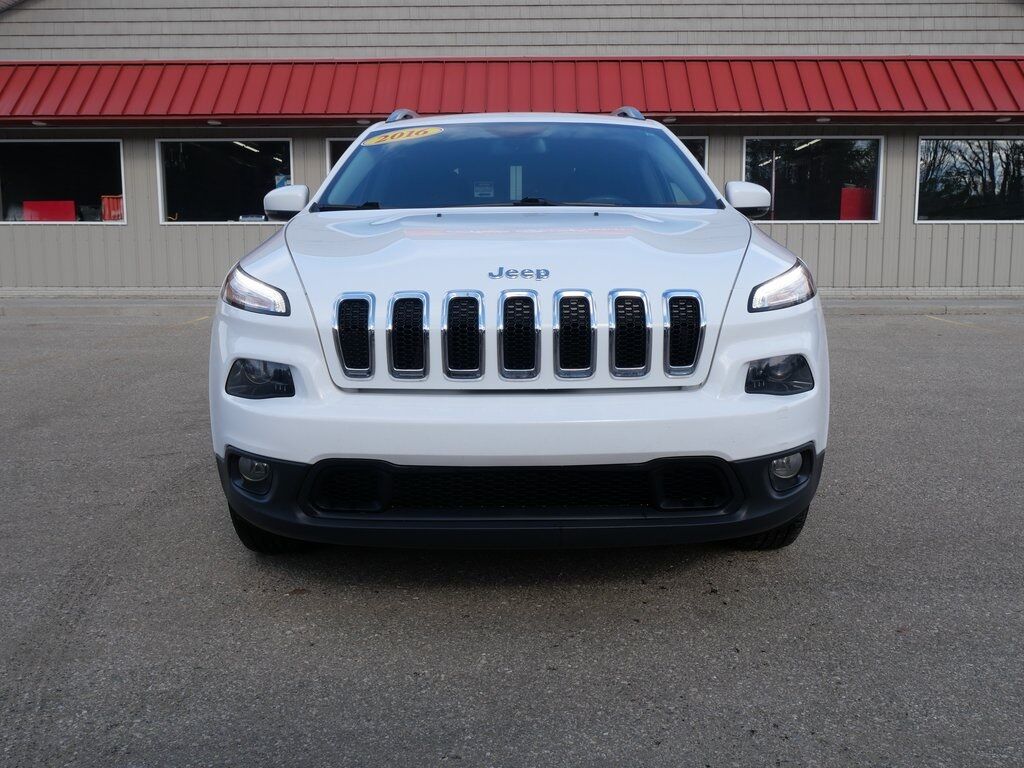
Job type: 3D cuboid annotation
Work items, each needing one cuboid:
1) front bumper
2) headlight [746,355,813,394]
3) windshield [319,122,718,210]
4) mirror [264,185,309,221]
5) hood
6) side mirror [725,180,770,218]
[{"bbox_3d":[0.033,0.287,2.576,1.730,0.240,0.460,0,7,0],"label":"front bumper"},{"bbox_3d":[0.716,-0.025,2.505,0.190,0.110,0.130,-2,7,-12],"label":"headlight"},{"bbox_3d":[0.032,-0.851,3.743,1.490,0.140,0.920,0,37,0],"label":"windshield"},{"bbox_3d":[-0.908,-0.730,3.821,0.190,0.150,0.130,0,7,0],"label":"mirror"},{"bbox_3d":[0.031,-0.317,2.903,1.530,0.500,1.320,0,11,0],"label":"hood"},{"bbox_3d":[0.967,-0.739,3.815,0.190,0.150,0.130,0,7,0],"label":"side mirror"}]

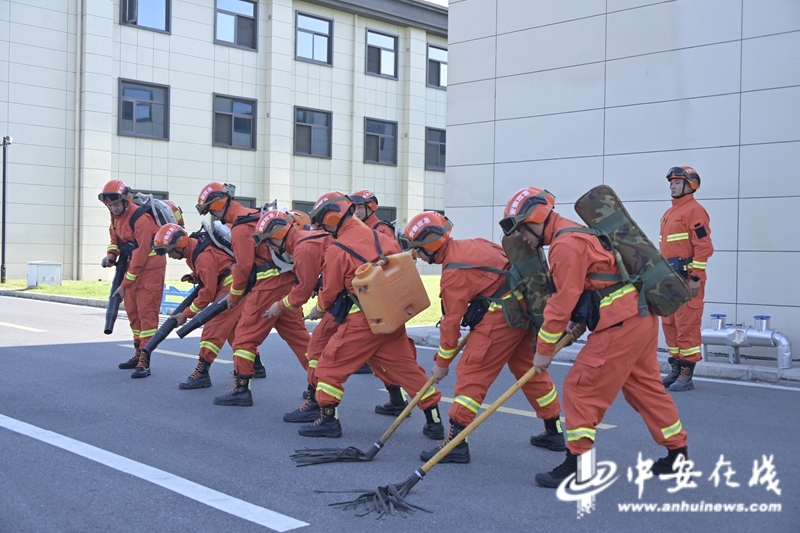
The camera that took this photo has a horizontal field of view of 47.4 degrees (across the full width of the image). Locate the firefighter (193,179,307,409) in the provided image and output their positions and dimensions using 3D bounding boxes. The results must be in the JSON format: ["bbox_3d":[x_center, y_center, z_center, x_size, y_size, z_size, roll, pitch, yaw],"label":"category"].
[{"bbox_3d":[-0.960,0.185,6.430,0.930,1.540,0.600,1,1,12],"label":"firefighter"}]

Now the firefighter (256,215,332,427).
[{"bbox_3d":[-0.440,0.301,5.860,0.930,1.340,0.600,1,1,12],"label":"firefighter"}]

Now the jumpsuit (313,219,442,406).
[{"bbox_3d":[-0.130,0.260,5.350,0.670,1.105,0.560,1,1,22],"label":"jumpsuit"}]

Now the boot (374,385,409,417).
[{"bbox_3d":[-0.053,0.868,6.020,0.280,0.215,0.110,1,1,26],"label":"boot"}]

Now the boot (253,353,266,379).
[{"bbox_3d":[-1.253,0.818,7.680,0.290,0.235,0.110,1,1,15],"label":"boot"}]

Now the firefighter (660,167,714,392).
[{"bbox_3d":[2.361,0.083,7.520,0.340,1.830,0.500,0,1,-40],"label":"firefighter"}]

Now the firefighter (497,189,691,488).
[{"bbox_3d":[0.940,0.318,4.370,0.890,1.390,0.580,1,1,8],"label":"firefighter"}]

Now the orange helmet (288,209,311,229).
[{"bbox_3d":[-0.708,-0.295,6.350,0.270,0.210,0.230,1,1,12],"label":"orange helmet"}]

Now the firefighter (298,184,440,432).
[{"bbox_3d":[-0.165,0.267,5.350,0.780,1.430,0.600,1,1,22],"label":"firefighter"}]

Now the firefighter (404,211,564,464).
[{"bbox_3d":[0.465,0.349,4.860,0.850,1.300,0.580,1,1,12],"label":"firefighter"}]

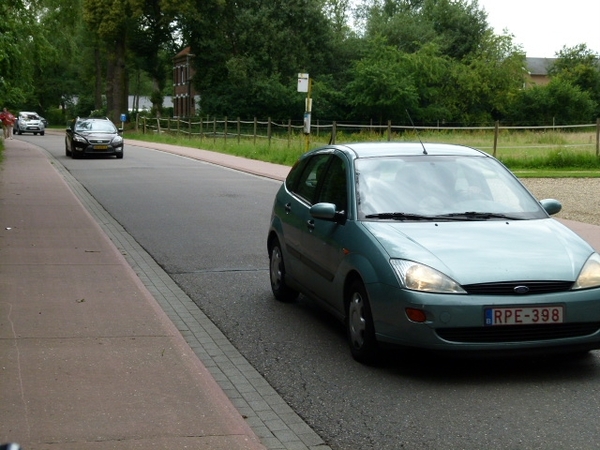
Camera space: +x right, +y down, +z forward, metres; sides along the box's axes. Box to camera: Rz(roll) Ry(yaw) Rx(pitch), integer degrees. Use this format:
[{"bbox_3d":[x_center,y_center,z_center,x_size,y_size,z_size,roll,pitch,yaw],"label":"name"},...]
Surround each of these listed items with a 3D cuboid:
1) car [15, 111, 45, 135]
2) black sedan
[{"bbox_3d":[-20.050,-7.480,81.900,1.840,1.700,4.440,-2,6,-23],"label":"car"},{"bbox_3d":[-7.720,-3.280,41.500,1.880,1.500,4.800,-2,6,-16],"label":"black sedan"}]

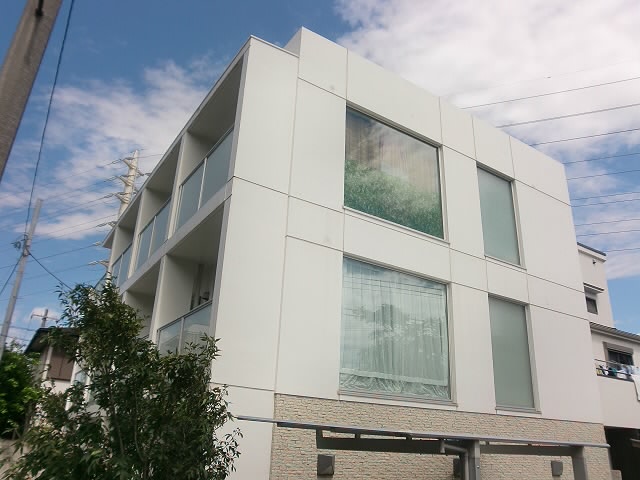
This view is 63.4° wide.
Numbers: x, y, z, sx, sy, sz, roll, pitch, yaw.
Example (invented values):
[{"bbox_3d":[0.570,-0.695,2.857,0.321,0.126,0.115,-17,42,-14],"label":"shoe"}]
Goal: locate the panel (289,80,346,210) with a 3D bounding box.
[{"bbox_3d":[-0.044,-1.582,8.821,1.048,2.273,0.200,16,-26,-30],"label":"panel"}]

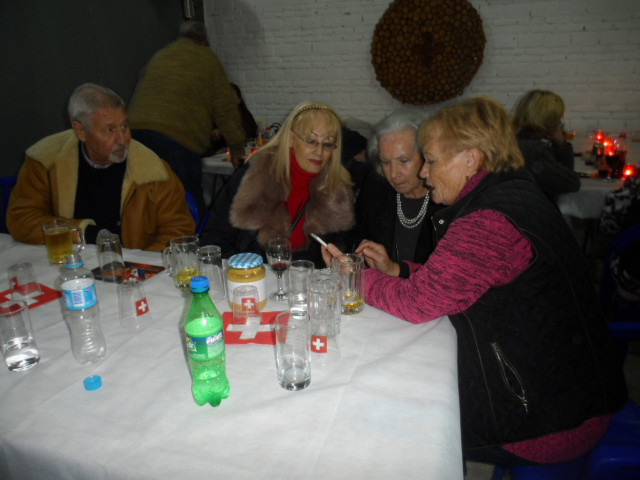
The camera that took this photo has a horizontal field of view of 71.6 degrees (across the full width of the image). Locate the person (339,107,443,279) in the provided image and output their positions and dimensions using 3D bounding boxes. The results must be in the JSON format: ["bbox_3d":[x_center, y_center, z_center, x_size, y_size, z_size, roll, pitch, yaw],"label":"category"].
[{"bbox_3d":[0.280,0.183,1.505,0.480,1.190,0.640,4,20,11],"label":"person"}]

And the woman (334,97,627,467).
[{"bbox_3d":[0.427,0.273,1.184,0.740,1.230,0.520,6,17,22],"label":"woman"}]

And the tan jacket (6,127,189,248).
[{"bbox_3d":[-0.801,-0.081,1.714,0.650,0.630,0.430,-2,16,-6],"label":"tan jacket"}]

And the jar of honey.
[{"bbox_3d":[-0.183,0.105,1.130,0.096,0.120,0.096,0,16,0],"label":"jar of honey"}]

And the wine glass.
[{"bbox_3d":[-0.103,0.076,1.163,0.067,0.156,0.067,0,16,0],"label":"wine glass"}]

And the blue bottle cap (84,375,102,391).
[{"bbox_3d":[-0.423,0.263,0.827,0.032,0.013,0.032,0,19,0],"label":"blue bottle cap"}]

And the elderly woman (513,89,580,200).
[{"bbox_3d":[1.150,-0.127,2.329,0.680,1.230,0.480,-9,21,-24],"label":"elderly woman"}]

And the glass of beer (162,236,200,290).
[{"bbox_3d":[-0.376,0.067,1.215,0.106,0.130,0.078,-6,20,-17],"label":"glass of beer"}]

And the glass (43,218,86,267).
[{"bbox_3d":[-0.824,0.011,1.438,0.114,0.138,0.078,-2,16,-5],"label":"glass"}]

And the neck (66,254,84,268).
[{"bbox_3d":[-0.468,0.042,0.839,0.030,0.024,0.030,0,16,0],"label":"neck"}]

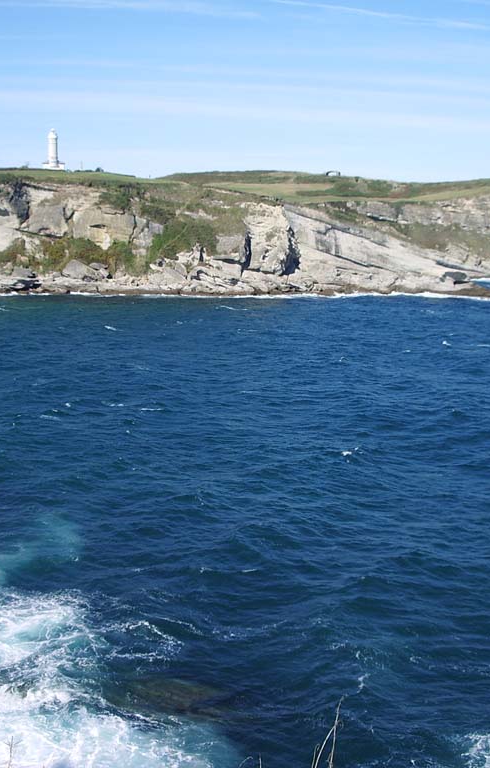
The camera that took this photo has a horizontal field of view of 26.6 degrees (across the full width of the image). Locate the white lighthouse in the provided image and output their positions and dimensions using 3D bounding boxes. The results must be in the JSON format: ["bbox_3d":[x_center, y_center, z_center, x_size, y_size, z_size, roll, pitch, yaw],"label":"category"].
[{"bbox_3d":[-139.195,-170.722,754.003,16.000,30.200,16.000,0,9,-10],"label":"white lighthouse"}]

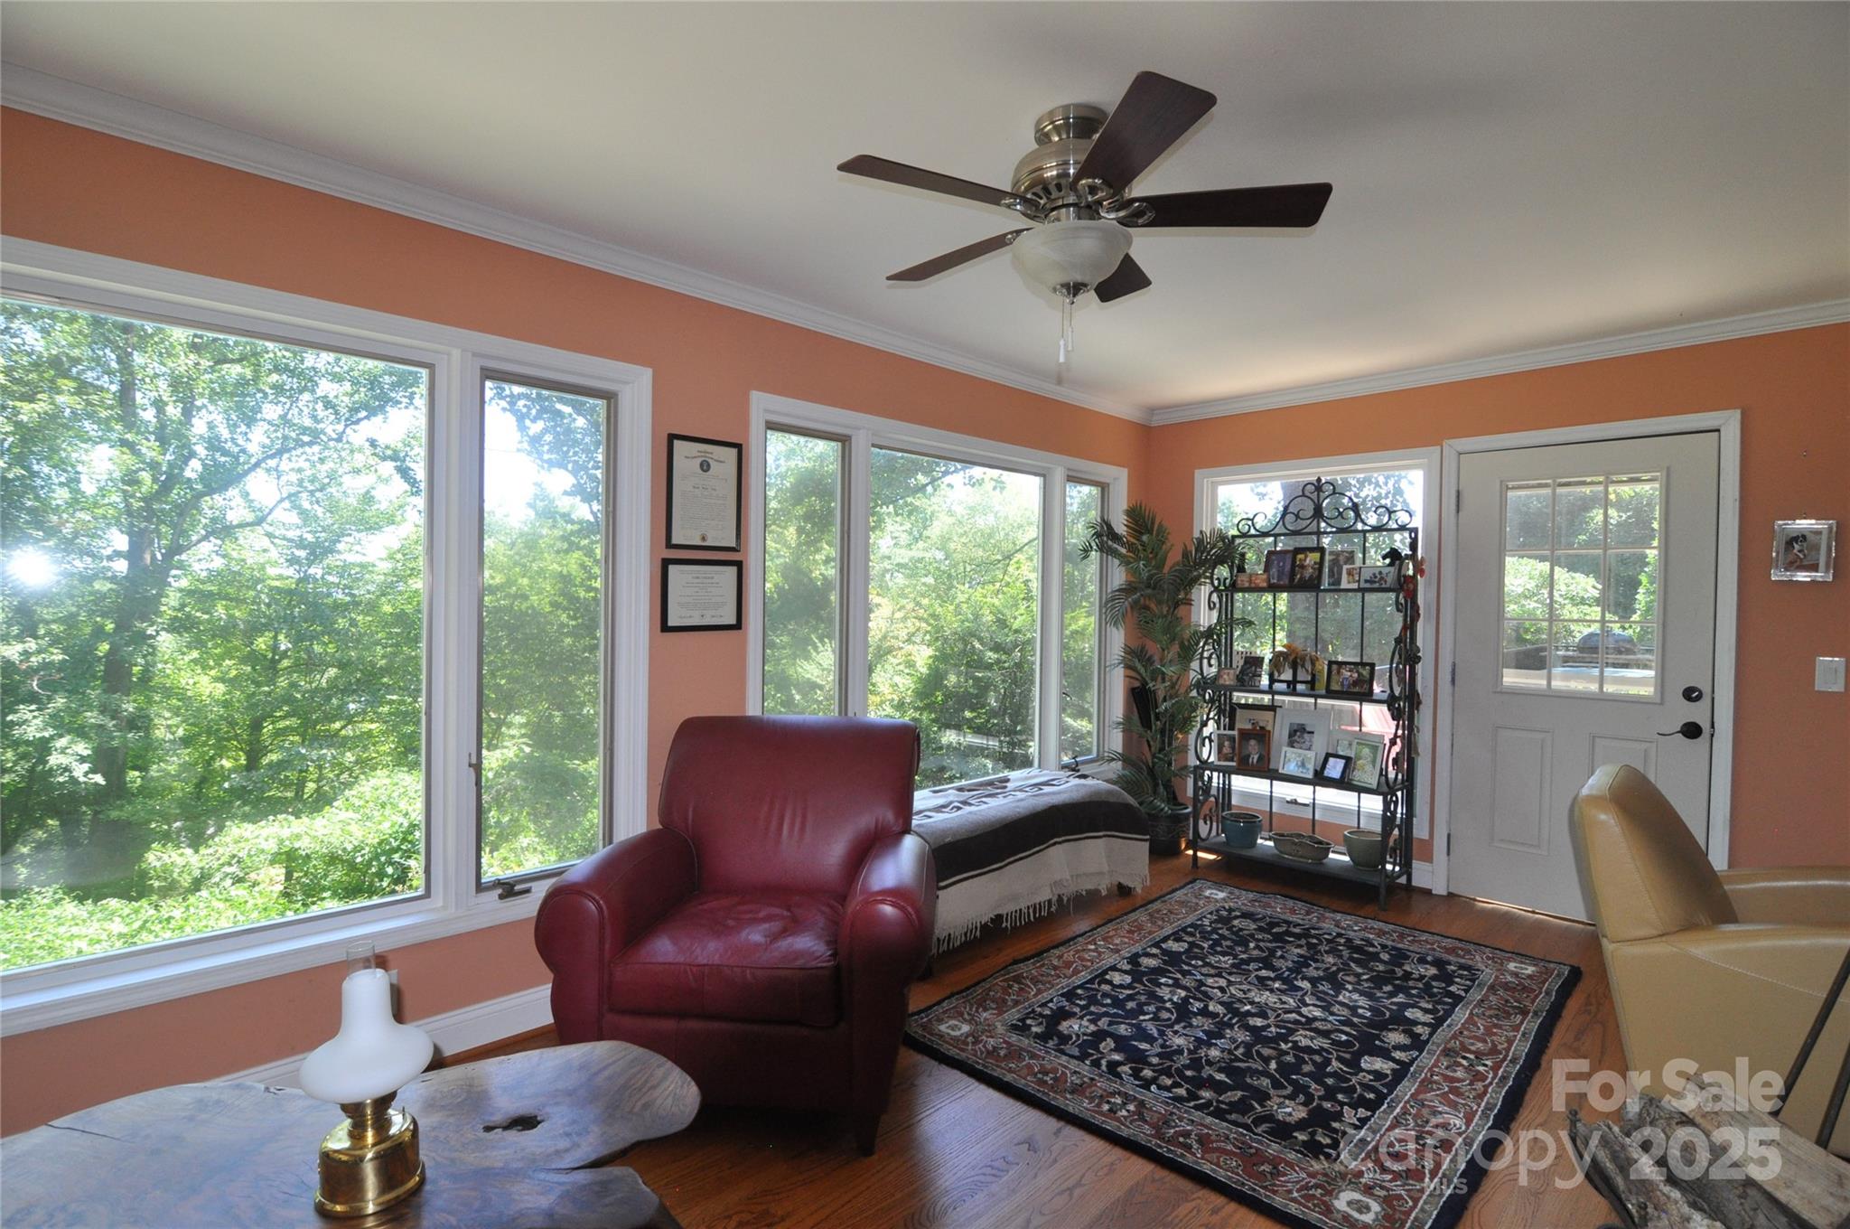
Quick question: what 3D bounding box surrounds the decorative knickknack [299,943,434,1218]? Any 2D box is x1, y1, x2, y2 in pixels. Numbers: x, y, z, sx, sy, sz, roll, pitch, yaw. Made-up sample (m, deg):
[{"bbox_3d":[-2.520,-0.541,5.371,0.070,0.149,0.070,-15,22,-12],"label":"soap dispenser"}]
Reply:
[{"bbox_3d":[-0.836,0.683,1.228,0.165,0.386,0.165,0,1,-43],"label":"decorative knickknack"}]

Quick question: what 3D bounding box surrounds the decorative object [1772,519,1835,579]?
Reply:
[{"bbox_3d":[3.158,-0.229,2.950,0.025,0.219,0.165,0,1,-43],"label":"decorative object"}]

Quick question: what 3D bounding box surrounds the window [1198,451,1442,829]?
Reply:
[{"bbox_3d":[1.951,0.126,4.246,0.090,1.865,1.250,0,1,-43],"label":"window"}]

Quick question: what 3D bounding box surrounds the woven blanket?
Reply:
[{"bbox_3d":[0.351,0.984,3.532,1.340,0.450,0.550,0,1,-43],"label":"woven blanket"}]

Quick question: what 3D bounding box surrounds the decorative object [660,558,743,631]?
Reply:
[{"bbox_3d":[-0.770,-0.067,2.877,0.313,0.250,0.025,0,1,-43],"label":"decorative object"}]

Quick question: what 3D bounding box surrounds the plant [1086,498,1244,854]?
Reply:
[{"bbox_3d":[1.323,0.342,4.449,0.630,1.890,0.630,0,1,-43],"label":"plant"}]

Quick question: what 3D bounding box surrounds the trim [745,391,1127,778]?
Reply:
[{"bbox_3d":[0.253,0.065,3.864,2.480,1.790,0.100,0,1,-43],"label":"trim"}]

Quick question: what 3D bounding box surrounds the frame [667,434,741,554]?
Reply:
[{"bbox_3d":[-0.762,-0.416,2.873,0.287,0.390,0.025,0,1,-43],"label":"frame"}]

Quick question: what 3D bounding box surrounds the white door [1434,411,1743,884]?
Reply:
[{"bbox_3d":[2.730,0.261,3.451,0.100,2.115,1.015,0,1,-43],"label":"white door"}]

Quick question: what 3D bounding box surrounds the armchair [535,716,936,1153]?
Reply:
[{"bbox_3d":[-0.447,0.819,2.385,0.900,0.965,0.890,1,1,2],"label":"armchair"}]

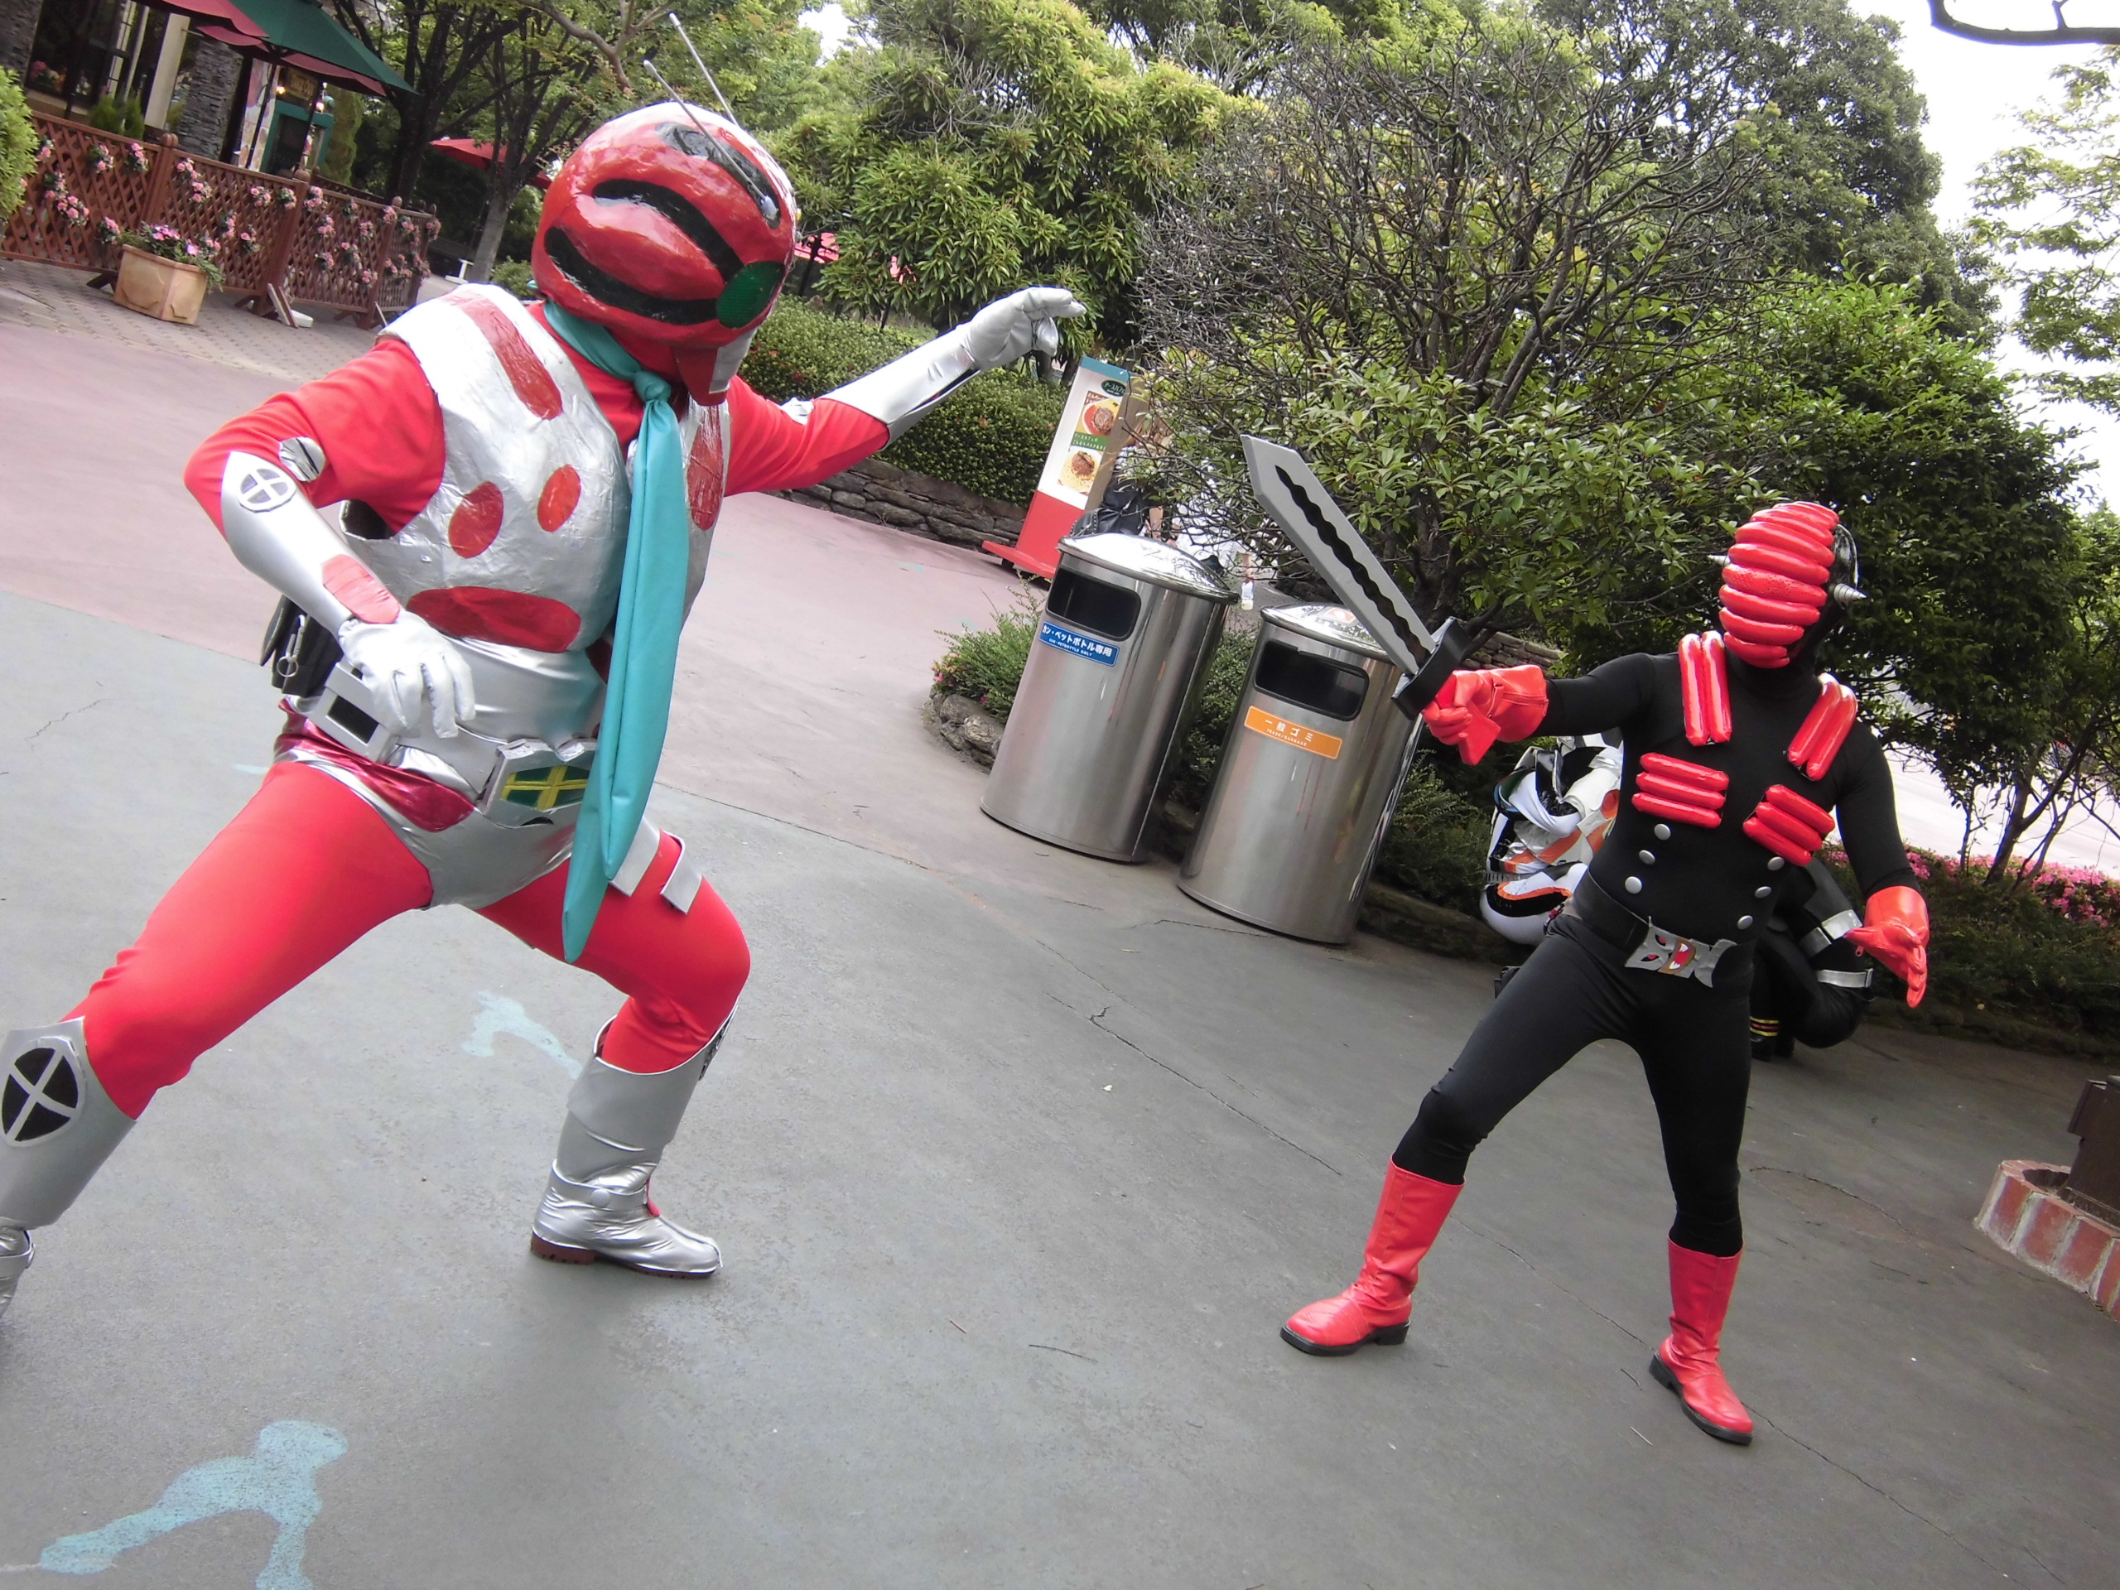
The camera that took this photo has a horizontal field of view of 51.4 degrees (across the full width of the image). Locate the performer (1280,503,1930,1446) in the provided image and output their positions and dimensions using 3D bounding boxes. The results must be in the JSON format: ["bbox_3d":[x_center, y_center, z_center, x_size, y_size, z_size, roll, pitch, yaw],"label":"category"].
[{"bbox_3d":[1.017,0.273,3.791,0.950,1.600,0.780,21,11,15],"label":"performer"}]

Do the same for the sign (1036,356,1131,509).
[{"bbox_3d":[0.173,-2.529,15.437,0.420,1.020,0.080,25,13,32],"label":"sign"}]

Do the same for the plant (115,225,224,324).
[{"bbox_3d":[-5.460,-3.153,13.485,0.450,0.470,0.450,21,11,14],"label":"plant"}]

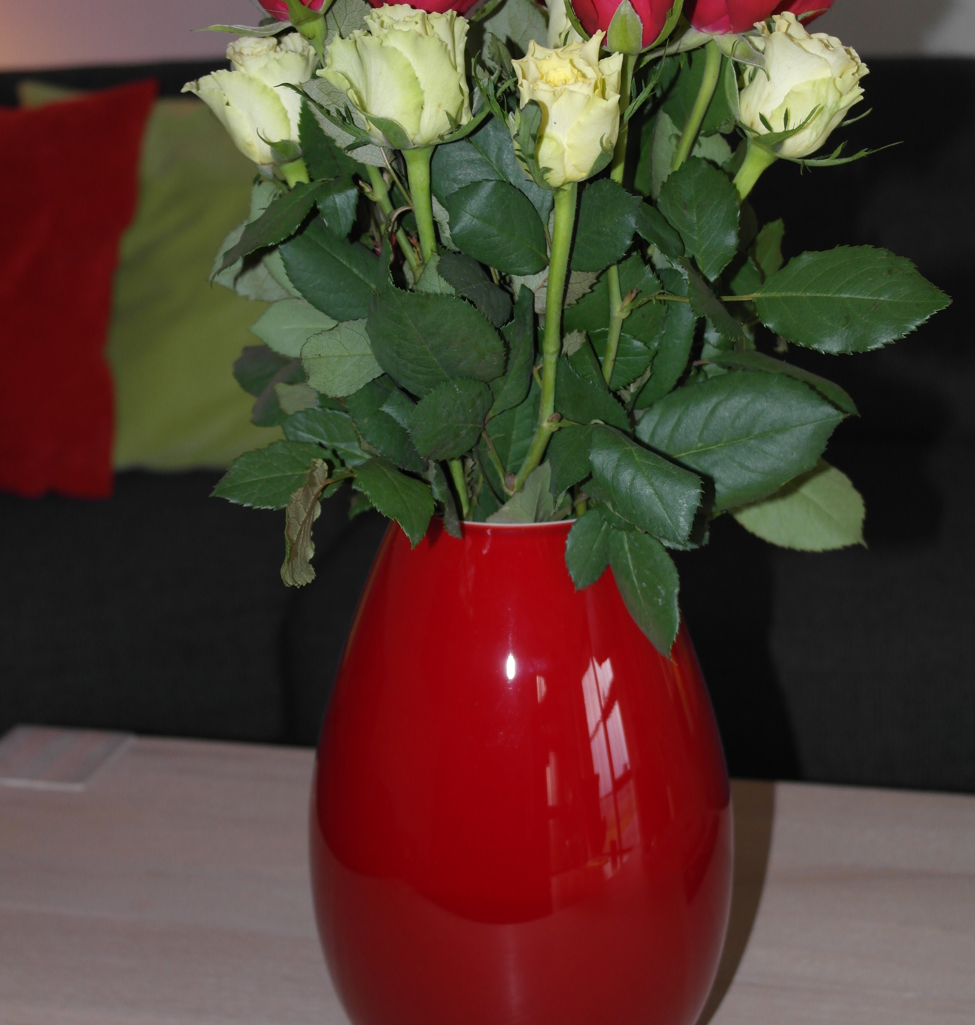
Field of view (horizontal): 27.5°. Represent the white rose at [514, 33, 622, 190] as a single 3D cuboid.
[{"bbox_3d":[0.026,-0.132,0.655,0.035,0.045,0.035,2,26,0],"label":"white rose"}]

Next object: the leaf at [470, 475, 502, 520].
[{"bbox_3d":[0.000,-0.006,0.722,0.015,0.021,0.008,-6,6,-7],"label":"leaf"}]

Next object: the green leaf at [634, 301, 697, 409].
[{"bbox_3d":[0.068,-0.063,0.755,0.023,0.056,0.013,21,0,-10],"label":"green leaf"}]

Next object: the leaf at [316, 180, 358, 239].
[{"bbox_3d":[-0.056,-0.114,0.750,0.017,0.026,0.010,-1,-15,-6],"label":"leaf"}]

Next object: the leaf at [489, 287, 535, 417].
[{"bbox_3d":[0.009,-0.061,0.755,0.022,0.052,0.011,16,-3,-16],"label":"leaf"}]

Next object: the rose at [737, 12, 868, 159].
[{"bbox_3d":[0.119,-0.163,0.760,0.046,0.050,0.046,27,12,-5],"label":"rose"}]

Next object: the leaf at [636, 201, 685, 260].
[{"bbox_3d":[0.060,-0.096,0.680,0.018,0.030,0.009,-45,7,-35],"label":"leaf"}]

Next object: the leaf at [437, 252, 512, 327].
[{"bbox_3d":[-0.004,-0.084,0.750,0.037,0.014,0.025,30,65,9],"label":"leaf"}]

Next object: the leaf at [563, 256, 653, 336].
[{"bbox_3d":[0.049,-0.084,0.786,0.042,0.038,0.012,-6,-17,4],"label":"leaf"}]

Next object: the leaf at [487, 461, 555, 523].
[{"bbox_3d":[0.013,-0.006,0.785,0.028,0.028,0.014,15,6,1],"label":"leaf"}]

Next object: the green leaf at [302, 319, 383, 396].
[{"bbox_3d":[-0.055,-0.060,0.766,0.035,0.030,0.012,3,0,6],"label":"green leaf"}]

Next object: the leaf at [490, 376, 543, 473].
[{"bbox_3d":[0.009,-0.033,0.712,0.022,0.037,0.009,-5,6,-7],"label":"leaf"}]

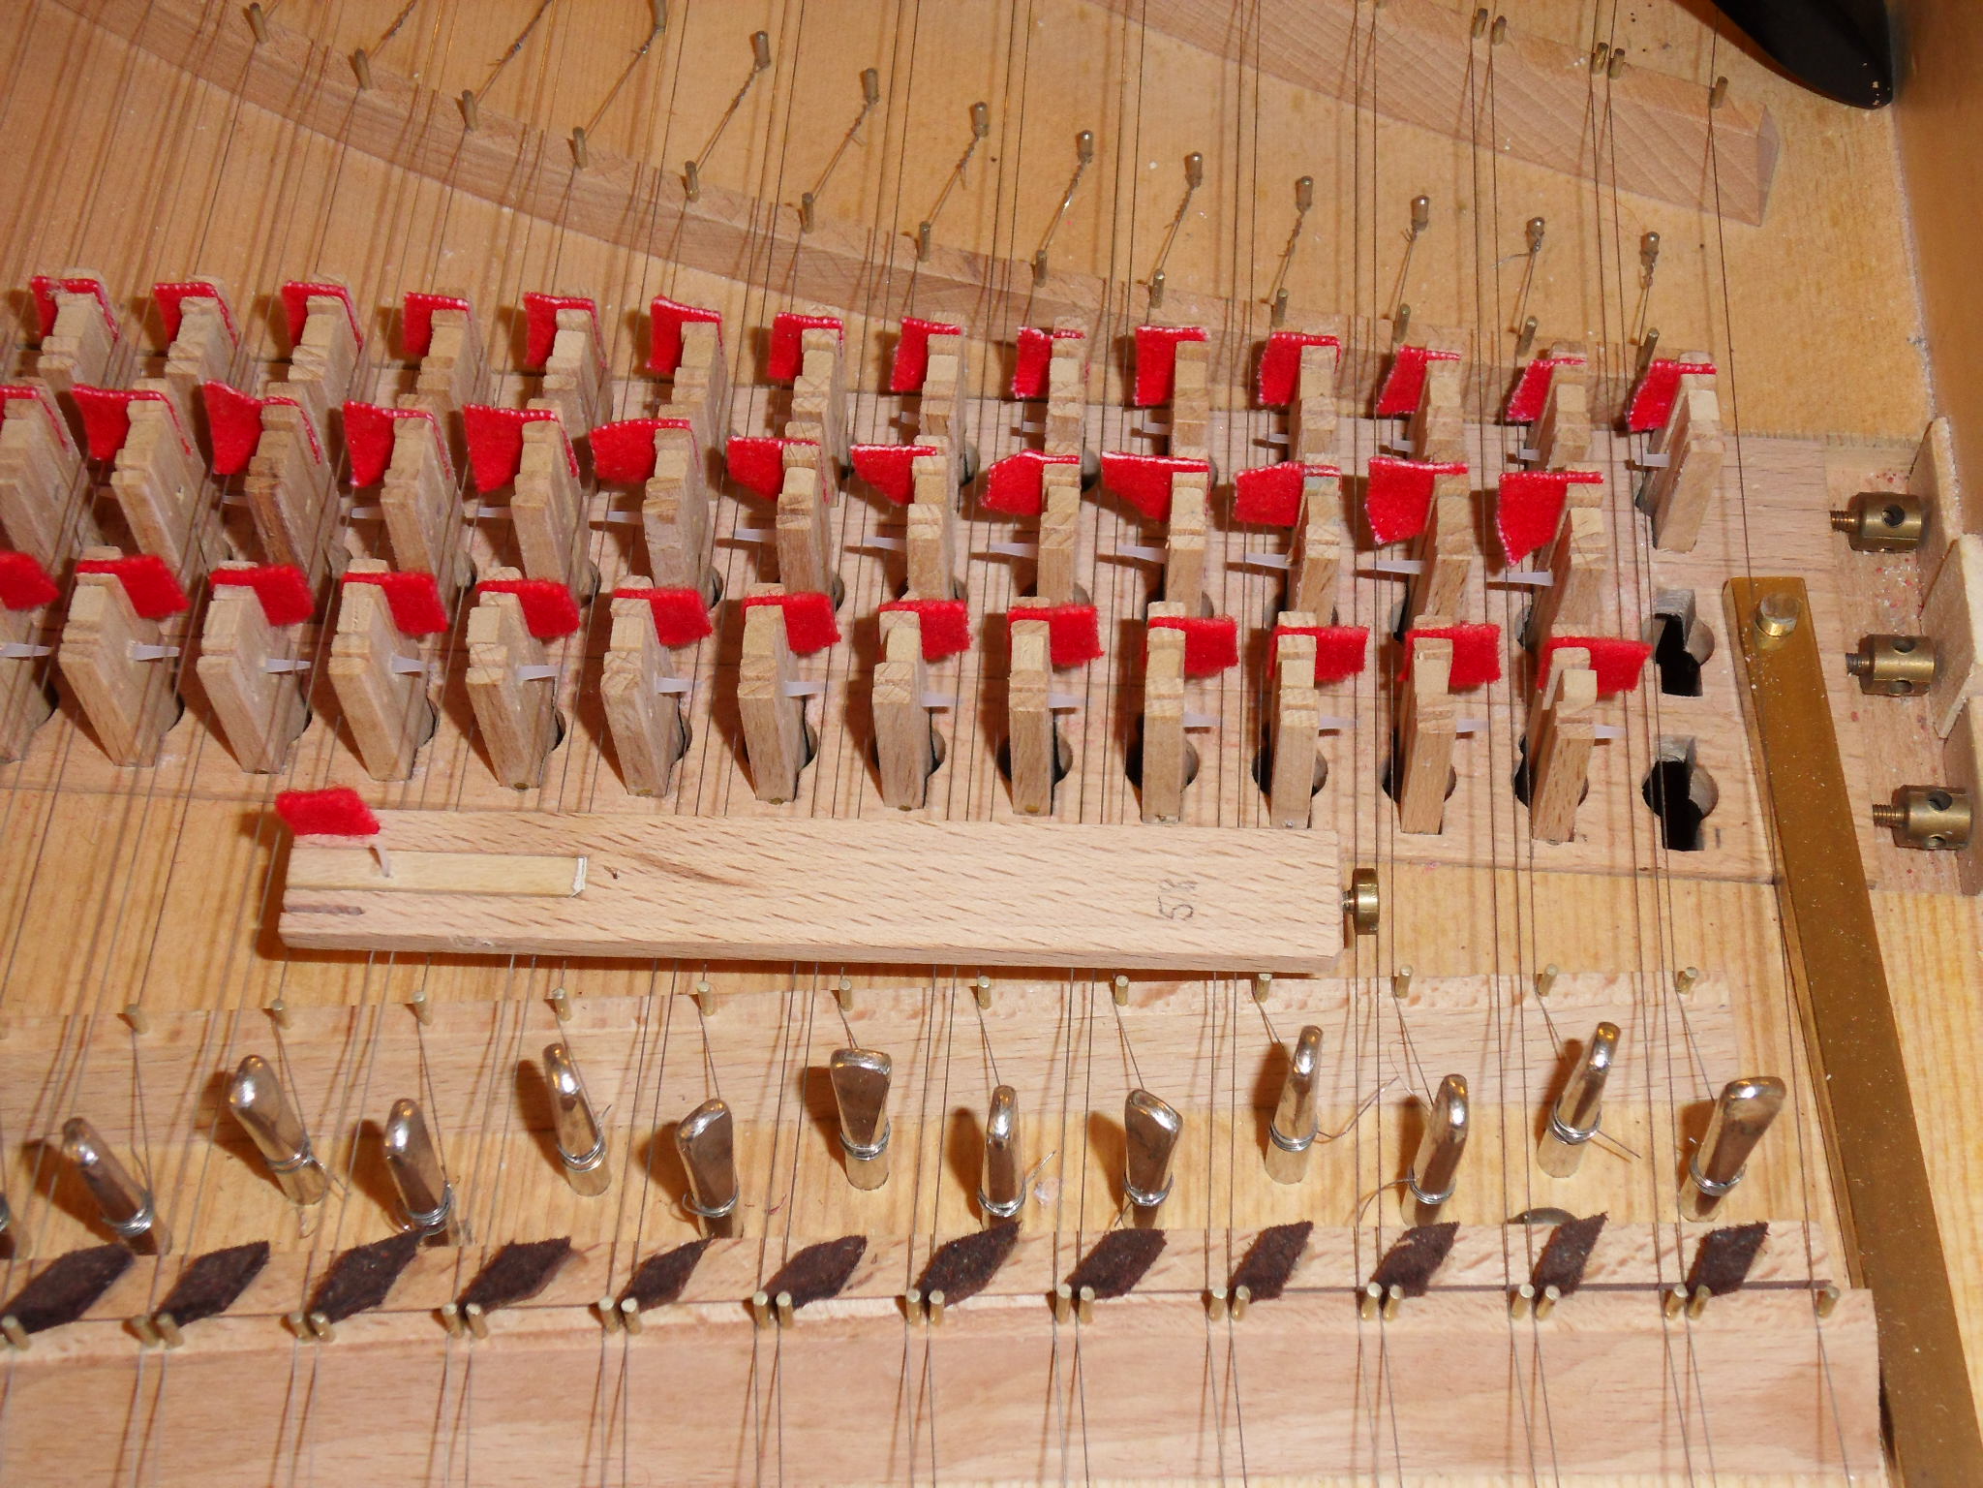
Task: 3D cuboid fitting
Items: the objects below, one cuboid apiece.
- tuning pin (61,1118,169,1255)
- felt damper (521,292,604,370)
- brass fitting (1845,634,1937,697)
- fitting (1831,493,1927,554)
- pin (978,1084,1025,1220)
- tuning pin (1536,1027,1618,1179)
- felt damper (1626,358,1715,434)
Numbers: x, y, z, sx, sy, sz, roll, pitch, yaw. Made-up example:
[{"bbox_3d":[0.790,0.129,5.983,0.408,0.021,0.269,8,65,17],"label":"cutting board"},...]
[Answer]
[{"bbox_3d":[-0.082,0.043,0.278,0.004,0.026,0.005,-19,61,-10],"label":"tuning pin"},{"bbox_3d":[-0.048,-0.046,0.332,0.009,0.012,0.002,3,57,2],"label":"felt damper"},{"bbox_3d":[0.097,-0.009,0.323,0.009,0.006,0.006,3,59,3],"label":"brass fitting"},{"bbox_3d":[0.099,-0.025,0.333,0.009,0.006,0.006,3,59,3],"label":"fitting"},{"bbox_3d":[0.001,0.040,0.278,0.004,0.027,0.005,3,59,3],"label":"pin"},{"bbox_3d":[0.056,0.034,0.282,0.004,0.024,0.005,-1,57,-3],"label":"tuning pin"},{"bbox_3d":[0.075,-0.038,0.329,0.008,0.012,0.002,3,57,2],"label":"felt damper"}]

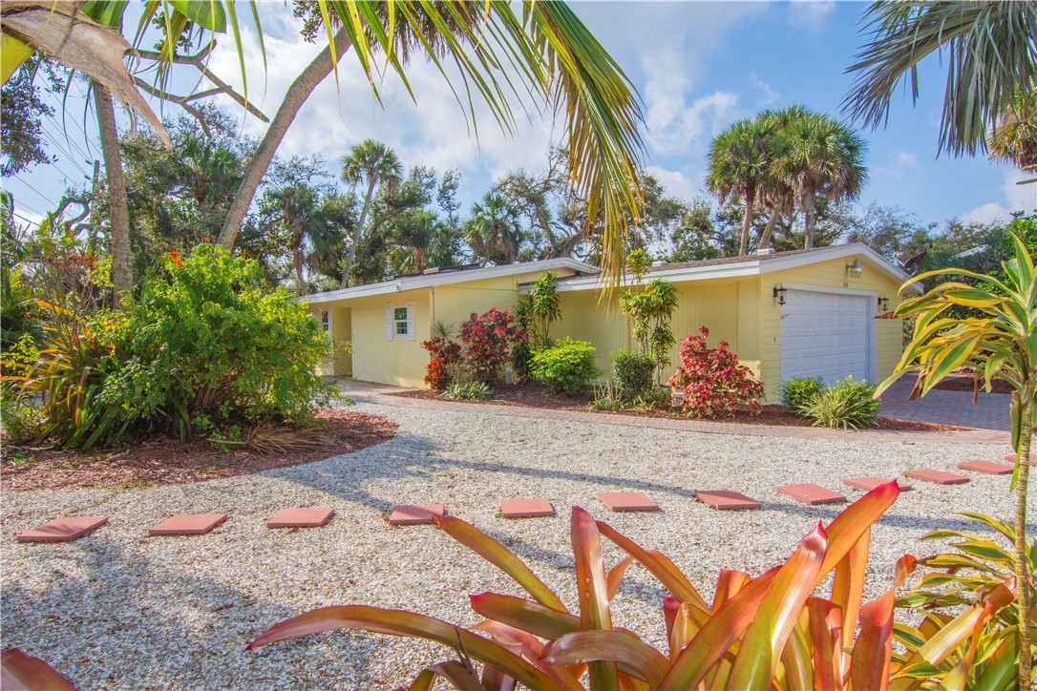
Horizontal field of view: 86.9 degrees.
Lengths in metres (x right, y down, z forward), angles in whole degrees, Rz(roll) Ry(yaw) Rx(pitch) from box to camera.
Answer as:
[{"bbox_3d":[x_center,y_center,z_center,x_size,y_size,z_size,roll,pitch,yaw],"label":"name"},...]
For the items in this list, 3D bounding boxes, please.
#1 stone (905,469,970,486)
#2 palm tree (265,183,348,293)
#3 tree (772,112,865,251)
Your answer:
[{"bbox_3d":[4.224,1.337,5.527,0.400,0.045,0.400,-1,2,-18],"label":"stone"},{"bbox_3d":[-9.767,-3.339,24.910,3.700,8.300,3.700,0,2,0],"label":"palm tree"},{"bbox_3d":[12.664,-4.574,23.300,3.600,10.733,3.600,0,1,29],"label":"tree"}]

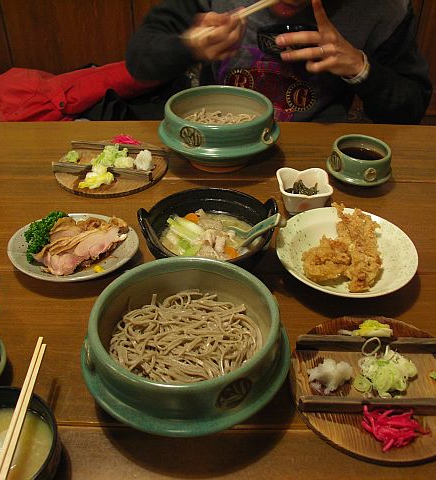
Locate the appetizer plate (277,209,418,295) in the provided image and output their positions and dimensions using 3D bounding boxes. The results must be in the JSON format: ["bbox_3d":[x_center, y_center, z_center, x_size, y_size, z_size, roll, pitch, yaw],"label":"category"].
[{"bbox_3d":[0.168,0.022,0.689,0.181,0.033,0.181,1,37,0],"label":"appetizer plate"}]

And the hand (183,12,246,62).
[{"bbox_3d":[-0.008,-0.379,0.965,0.108,0.090,0.085,20,42,23],"label":"hand"}]

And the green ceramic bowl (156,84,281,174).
[{"bbox_3d":[0.004,-0.189,0.909,0.207,0.098,0.207,0,37,0],"label":"green ceramic bowl"}]

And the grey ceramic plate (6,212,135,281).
[{"bbox_3d":[-0.191,0.016,0.692,0.171,0.034,0.148,5,39,6],"label":"grey ceramic plate"}]

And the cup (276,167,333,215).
[{"bbox_3d":[0.132,-0.072,0.802,0.075,0.045,0.075,-1,38,-3],"label":"cup"}]

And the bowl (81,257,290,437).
[{"bbox_3d":[-0.030,0.107,0.523,0.207,0.098,0.207,0,37,0],"label":"bowl"}]

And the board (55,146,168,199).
[{"bbox_3d":[-0.180,-0.128,0.876,0.188,0.032,0.186,0,38,0],"label":"board"}]

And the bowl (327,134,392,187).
[{"bbox_3d":[0.237,-0.130,0.866,0.106,0.054,0.106,1,38,0],"label":"bowl"}]

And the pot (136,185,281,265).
[{"bbox_3d":[-0.009,-0.004,0.686,0.184,0.076,0.166,-4,39,-6],"label":"pot"}]

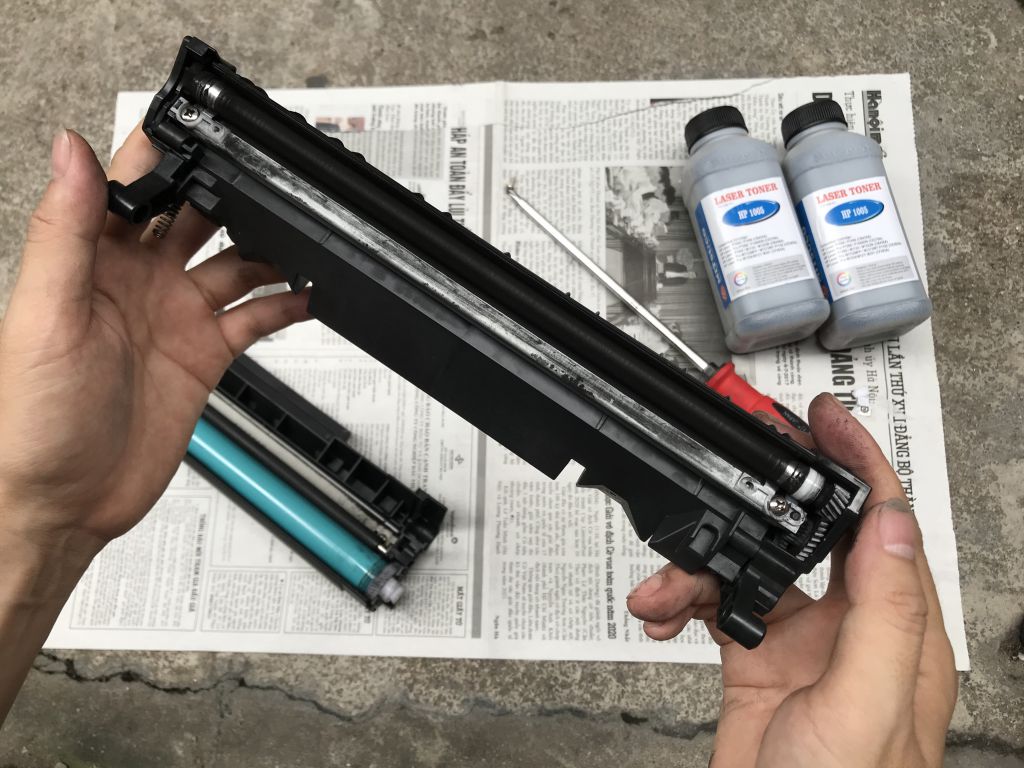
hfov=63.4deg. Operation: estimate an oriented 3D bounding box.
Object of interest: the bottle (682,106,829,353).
[{"bbox_3d":[0.158,-0.107,0.563,0.058,0.060,0.162,-13,77,1],"label":"bottle"}]

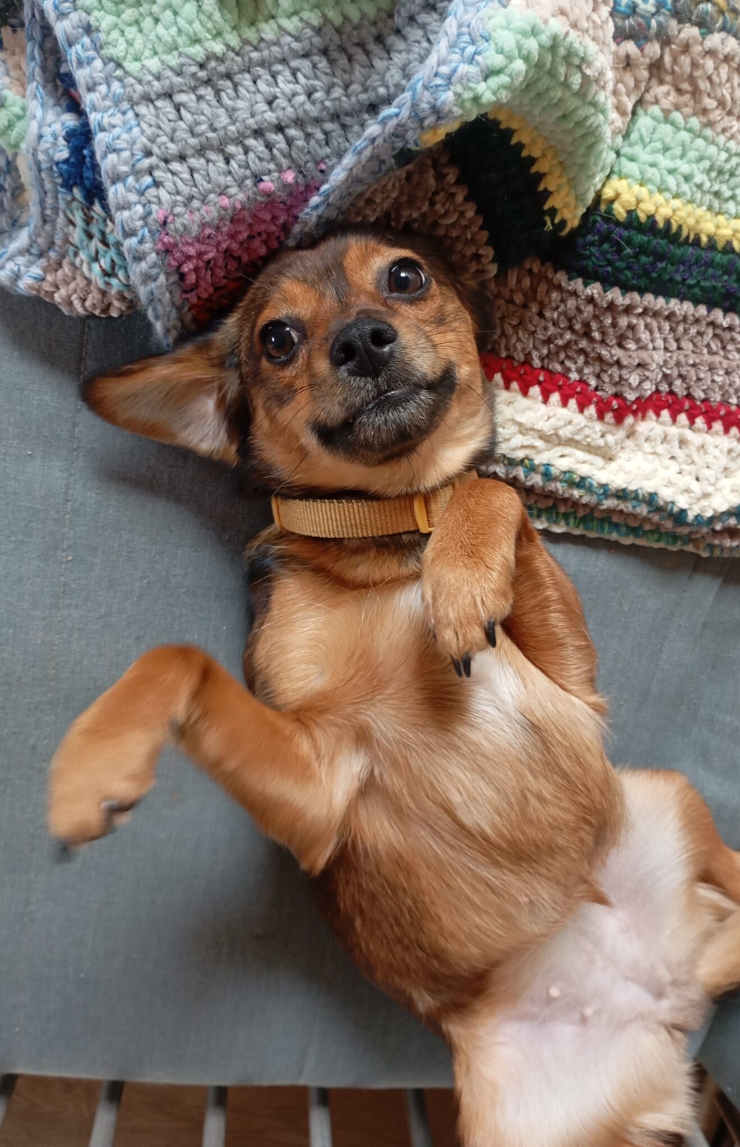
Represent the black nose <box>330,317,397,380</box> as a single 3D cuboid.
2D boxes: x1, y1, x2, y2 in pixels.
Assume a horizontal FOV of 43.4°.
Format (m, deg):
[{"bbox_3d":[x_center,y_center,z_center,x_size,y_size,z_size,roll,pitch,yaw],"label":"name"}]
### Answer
[{"bbox_3d":[-0.003,-0.103,0.423,0.031,0.022,0.025,-25,107,5],"label":"black nose"}]

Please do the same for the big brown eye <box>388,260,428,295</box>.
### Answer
[{"bbox_3d":[0.019,-0.150,0.472,0.021,0.015,0.019,-26,107,0],"label":"big brown eye"}]

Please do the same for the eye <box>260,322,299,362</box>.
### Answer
[{"bbox_3d":[-0.046,-0.120,0.478,0.021,0.015,0.019,-23,105,11],"label":"eye"}]

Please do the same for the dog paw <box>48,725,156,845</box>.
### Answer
[{"bbox_3d":[-0.140,0.111,0.485,0.043,0.036,0.066,25,109,17],"label":"dog paw"}]

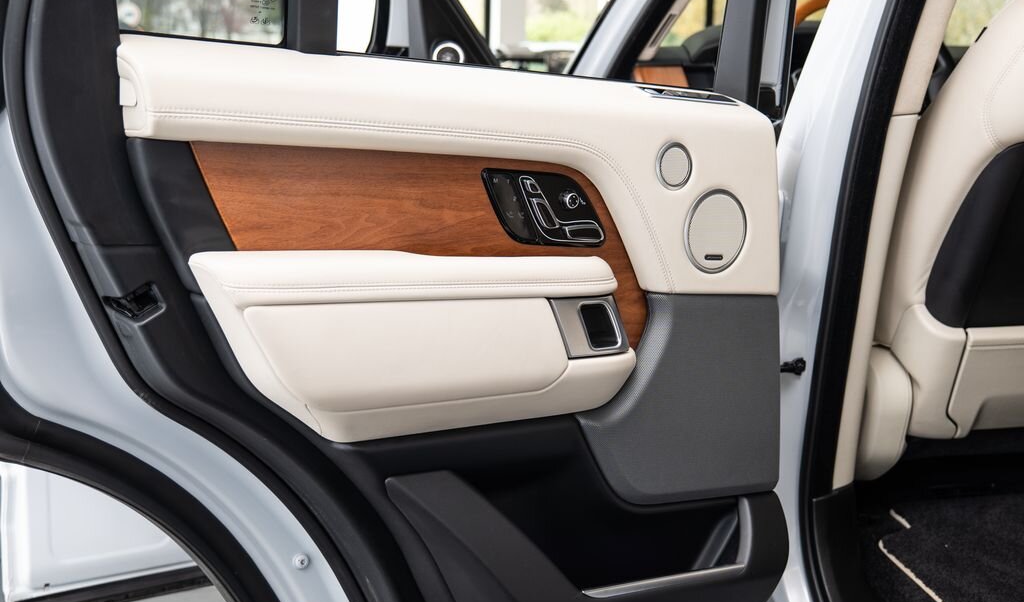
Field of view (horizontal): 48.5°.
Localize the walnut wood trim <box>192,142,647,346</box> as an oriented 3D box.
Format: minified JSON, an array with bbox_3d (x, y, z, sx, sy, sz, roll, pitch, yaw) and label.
[{"bbox_3d":[-0.078,-0.061,1.407,0.630,0.260,0.045,-4,9,-32],"label":"walnut wood trim"}]

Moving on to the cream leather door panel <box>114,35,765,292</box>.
[{"bbox_3d":[-0.013,-0.149,1.437,0.910,0.300,0.105,-4,9,-32],"label":"cream leather door panel"}]

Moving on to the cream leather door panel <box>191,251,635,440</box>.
[{"bbox_3d":[-0.102,0.041,1.382,0.570,0.215,0.115,-4,9,-32],"label":"cream leather door panel"}]

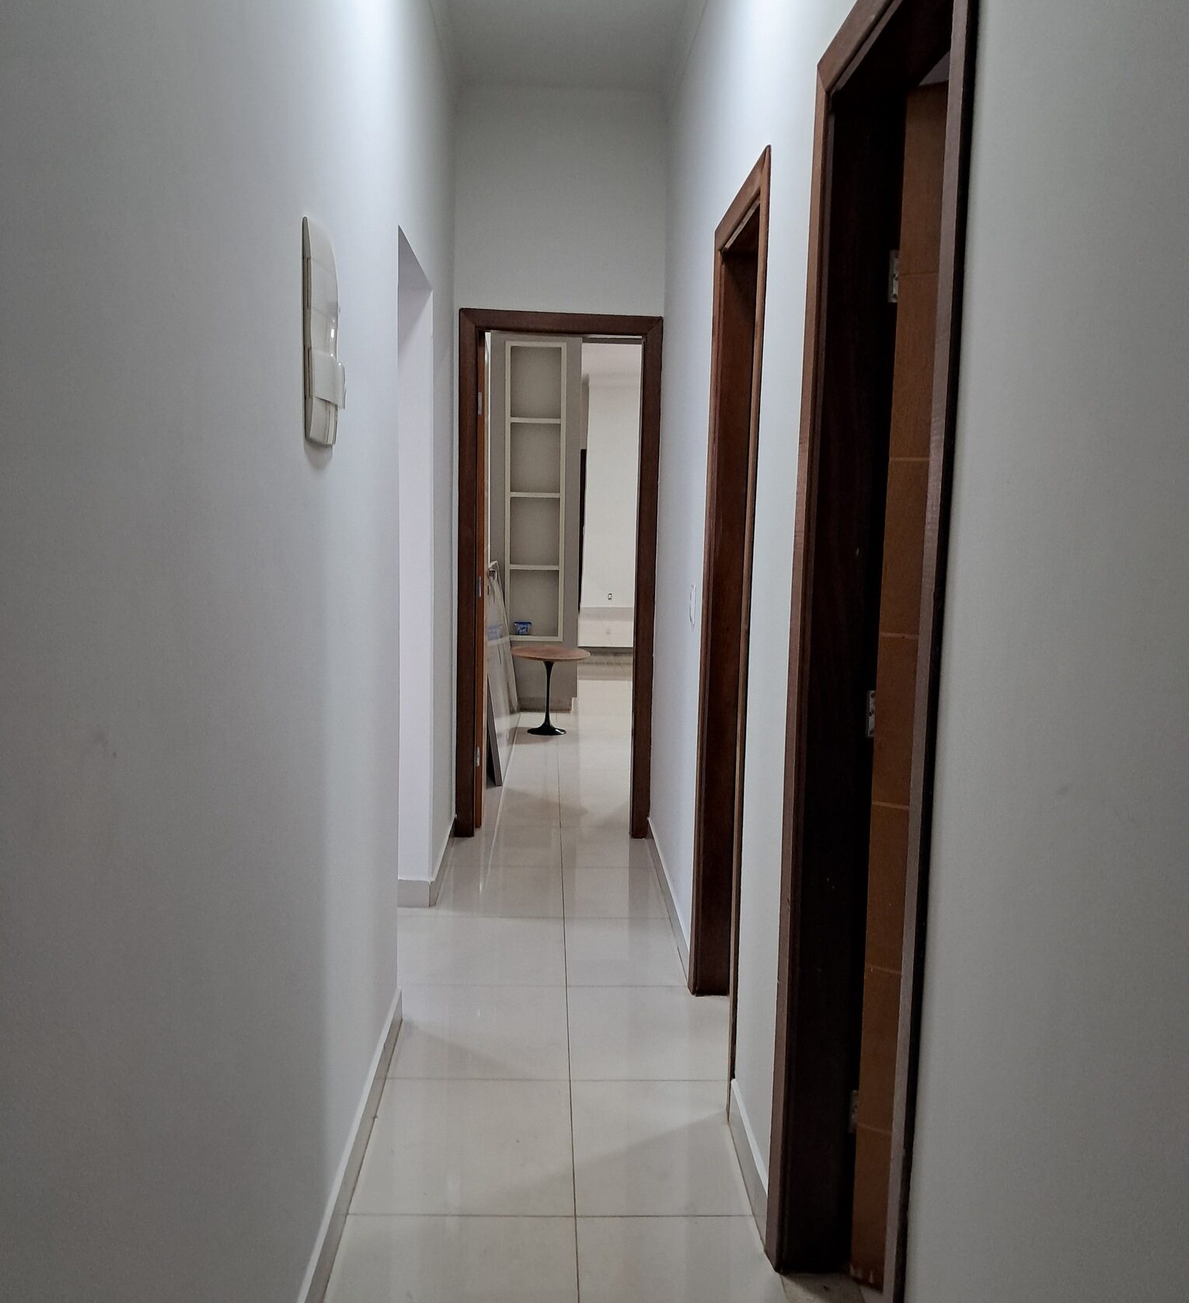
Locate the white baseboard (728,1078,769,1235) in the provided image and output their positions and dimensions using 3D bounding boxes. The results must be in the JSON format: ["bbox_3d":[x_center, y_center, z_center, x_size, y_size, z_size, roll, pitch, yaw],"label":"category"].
[{"bbox_3d":[0.331,1.077,2.632,0.015,0.110,0.480,1,7,-2],"label":"white baseboard"}]

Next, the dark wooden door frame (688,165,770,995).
[{"bbox_3d":[0.401,-0.035,3.160,0.150,2.195,0.830,1,7,-2],"label":"dark wooden door frame"}]

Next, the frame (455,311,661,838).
[{"bbox_3d":[-0.160,-0.300,5.257,0.832,2.195,0.155,1,7,-2],"label":"frame"}]

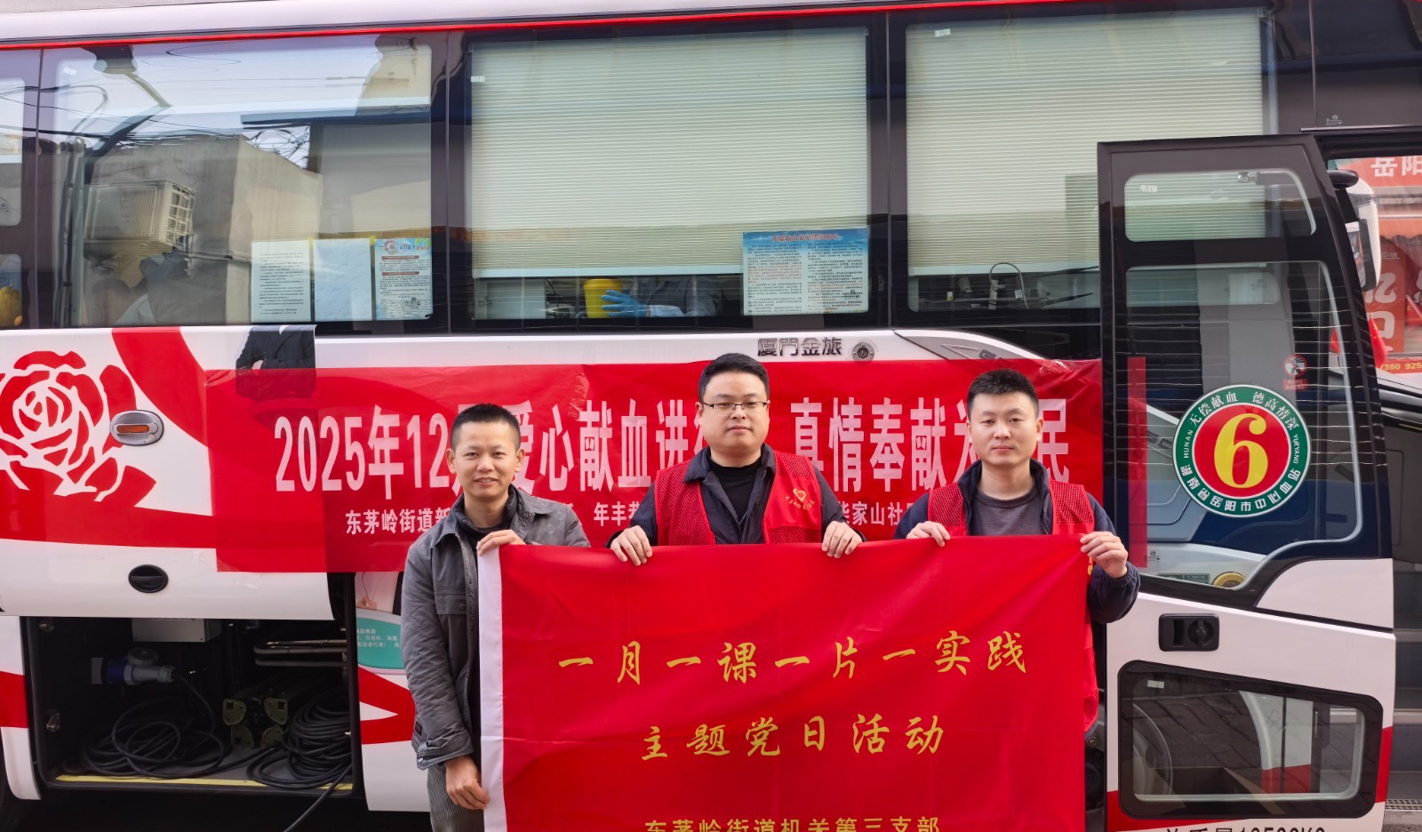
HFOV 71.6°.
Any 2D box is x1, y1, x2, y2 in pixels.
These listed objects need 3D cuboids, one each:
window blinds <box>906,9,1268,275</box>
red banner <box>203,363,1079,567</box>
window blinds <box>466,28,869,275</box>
[{"bbox_3d":[1.267,-0.912,3.341,1.190,0.863,0.050,0,-3,5],"label":"window blinds"},{"bbox_3d":[-0.192,0.180,3.342,3.156,0.712,0.050,0,0,5],"label":"red banner"},{"bbox_3d":[-0.159,-0.913,3.475,1.417,0.852,0.050,0,-3,5],"label":"window blinds"}]

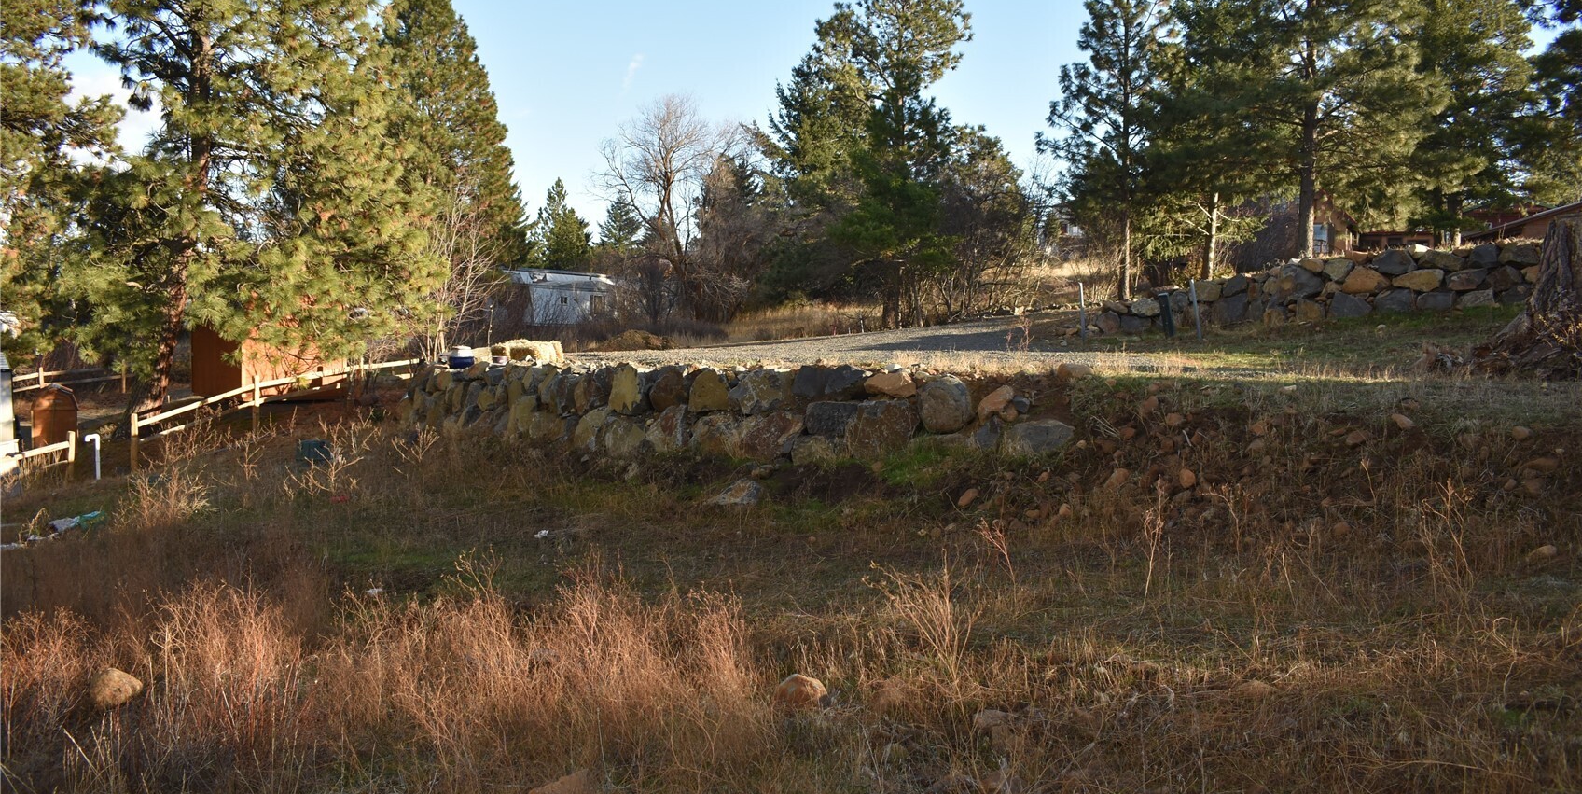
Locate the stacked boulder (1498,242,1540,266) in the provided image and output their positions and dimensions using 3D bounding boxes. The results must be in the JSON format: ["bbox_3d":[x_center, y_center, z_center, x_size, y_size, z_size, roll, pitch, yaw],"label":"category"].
[{"bbox_3d":[14.432,-2.838,23.500,0.832,0.465,0.600,0,3,0],"label":"stacked boulder"}]

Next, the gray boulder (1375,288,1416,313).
[{"bbox_3d":[12.634,-2.014,24.800,0.810,0.476,0.600,0,2,9],"label":"gray boulder"}]

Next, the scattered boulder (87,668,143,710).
[{"bbox_3d":[-3.106,1.342,5.450,0.255,0.176,0.220,0,3,0],"label":"scattered boulder"}]

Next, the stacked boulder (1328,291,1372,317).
[{"bbox_3d":[12.021,-1.991,25.500,0.928,0.541,0.650,0,1,6],"label":"stacked boulder"}]

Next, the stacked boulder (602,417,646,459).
[{"bbox_3d":[-2.250,0.558,16.000,0.617,0.567,0.500,1,3,17],"label":"stacked boulder"}]

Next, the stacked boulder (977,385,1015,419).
[{"bbox_3d":[2.542,0.061,14.700,0.475,0.413,0.400,0,3,0],"label":"stacked boulder"}]

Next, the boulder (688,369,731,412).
[{"bbox_3d":[-1.018,-0.085,14.800,0.513,0.538,0.500,0,2,14],"label":"boulder"}]

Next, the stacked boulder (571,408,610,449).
[{"bbox_3d":[-2.946,0.462,17.400,0.563,0.597,0.500,0,1,11],"label":"stacked boulder"}]

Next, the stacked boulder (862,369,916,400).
[{"bbox_3d":[1.175,-0.161,14.100,0.600,0.356,0.500,0,2,14],"label":"stacked boulder"}]

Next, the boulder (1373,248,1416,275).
[{"bbox_3d":[12.811,-2.872,25.200,0.873,0.560,0.650,0,2,9],"label":"boulder"}]

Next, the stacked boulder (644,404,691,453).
[{"bbox_3d":[-1.719,0.438,16.500,0.650,0.666,0.520,0,1,11],"label":"stacked boulder"}]

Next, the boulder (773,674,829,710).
[{"bbox_3d":[0.045,1.353,5.450,0.255,0.145,0.220,0,3,0],"label":"boulder"}]

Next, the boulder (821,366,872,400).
[{"bbox_3d":[0.732,-0.197,15.800,0.639,0.463,0.500,0,1,11],"label":"boulder"}]

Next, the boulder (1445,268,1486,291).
[{"bbox_3d":[14.404,-2.502,25.300,0.851,0.485,0.600,0,2,9],"label":"boulder"}]

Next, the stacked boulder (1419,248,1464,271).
[{"bbox_3d":[12.877,-2.727,23.500,0.906,0.441,0.600,0,3,0],"label":"stacked boulder"}]

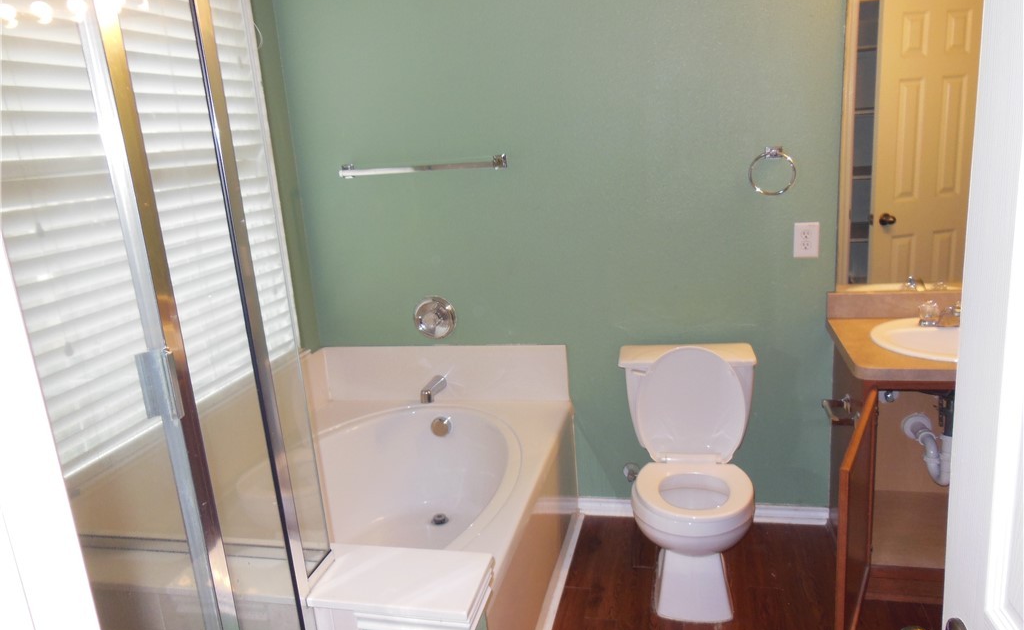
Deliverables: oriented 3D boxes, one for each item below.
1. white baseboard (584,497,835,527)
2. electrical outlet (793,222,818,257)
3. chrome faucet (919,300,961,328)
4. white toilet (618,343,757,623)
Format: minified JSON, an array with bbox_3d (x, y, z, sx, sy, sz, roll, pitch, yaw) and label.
[{"bbox_3d":[0.727,0.762,2.877,0.937,0.076,0.020,-1,14,14],"label":"white baseboard"},{"bbox_3d":[1.014,-0.256,2.544,0.079,0.121,0.012,-1,14,14],"label":"electrical outlet"},{"bbox_3d":[1.378,0.002,2.317,0.167,0.088,0.155,-1,14,14],"label":"chrome faucet"},{"bbox_3d":[0.584,0.523,2.463,0.467,0.755,0.720,-1,14,14],"label":"white toilet"}]

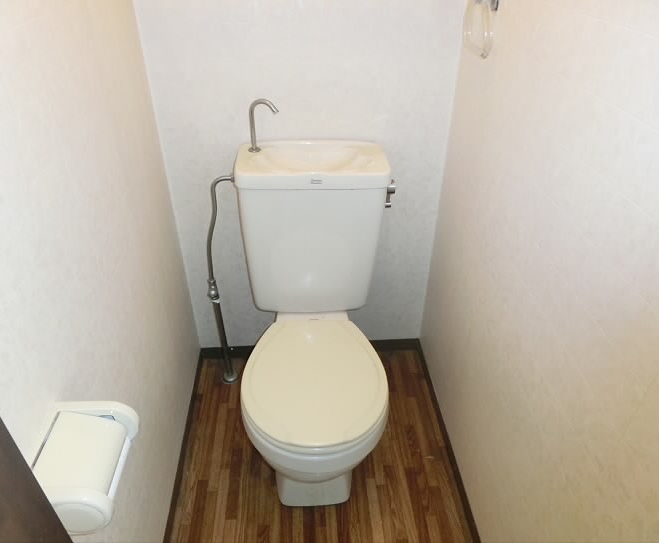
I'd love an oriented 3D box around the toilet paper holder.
[{"bbox_3d":[-0.356,0.287,0.747,0.110,0.102,0.163,-2,35,-3],"label":"toilet paper holder"}]

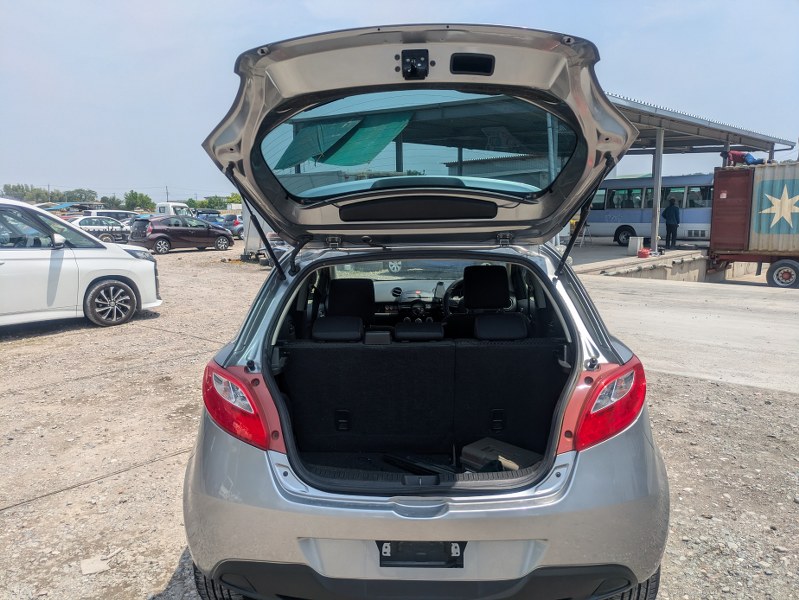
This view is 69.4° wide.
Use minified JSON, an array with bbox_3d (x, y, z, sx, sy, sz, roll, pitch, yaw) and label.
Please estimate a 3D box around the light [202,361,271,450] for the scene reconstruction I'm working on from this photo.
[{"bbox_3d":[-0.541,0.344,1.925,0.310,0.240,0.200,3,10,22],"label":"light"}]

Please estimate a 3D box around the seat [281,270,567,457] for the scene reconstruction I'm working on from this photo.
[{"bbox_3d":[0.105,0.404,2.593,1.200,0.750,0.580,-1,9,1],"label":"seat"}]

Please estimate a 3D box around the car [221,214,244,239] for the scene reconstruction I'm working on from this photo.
[{"bbox_3d":[-8.501,-4.376,34.320,1.690,1.500,3.850,7,12,41],"label":"car"}]

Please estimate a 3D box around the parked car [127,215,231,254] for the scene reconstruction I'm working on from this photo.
[{"bbox_3d":[-9.085,-2.812,24.593,4.000,1.450,1.700,-8,12,-40],"label":"parked car"}]

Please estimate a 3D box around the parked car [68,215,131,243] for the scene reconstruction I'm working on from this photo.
[{"bbox_3d":[-15.678,-3.607,30.074,4.500,1.430,1.760,-7,11,-35],"label":"parked car"}]

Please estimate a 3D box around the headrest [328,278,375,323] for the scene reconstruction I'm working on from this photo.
[{"bbox_3d":[-0.246,0.005,2.930,0.240,0.215,0.125,0,19,1],"label":"headrest"}]

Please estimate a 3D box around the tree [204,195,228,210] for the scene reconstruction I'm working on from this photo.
[{"bbox_3d":[-26.826,-13.259,83.909,3.400,4.200,3.400,-3,9,-17],"label":"tree"}]

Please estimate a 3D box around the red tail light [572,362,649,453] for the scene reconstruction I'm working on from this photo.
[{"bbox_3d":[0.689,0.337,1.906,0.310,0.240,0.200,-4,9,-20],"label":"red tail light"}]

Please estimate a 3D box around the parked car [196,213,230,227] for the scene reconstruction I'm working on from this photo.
[{"bbox_3d":[-11.980,-4.780,37.185,4.200,1.500,1.700,-9,12,-43],"label":"parked car"}]

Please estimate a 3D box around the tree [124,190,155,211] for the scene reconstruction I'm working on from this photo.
[{"bbox_3d":[-37.904,-13.470,83.855,4.600,4.900,4.600,-5,10,-24],"label":"tree"}]

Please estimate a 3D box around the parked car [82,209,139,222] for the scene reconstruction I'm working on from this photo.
[{"bbox_3d":[-19.157,-5.062,38.646,4.600,1.780,1.700,-7,11,-34],"label":"parked car"}]

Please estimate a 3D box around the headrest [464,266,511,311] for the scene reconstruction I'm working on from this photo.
[{"bbox_3d":[0.456,-0.066,3.047,0.250,0.230,0.130,-1,9,1],"label":"headrest"}]

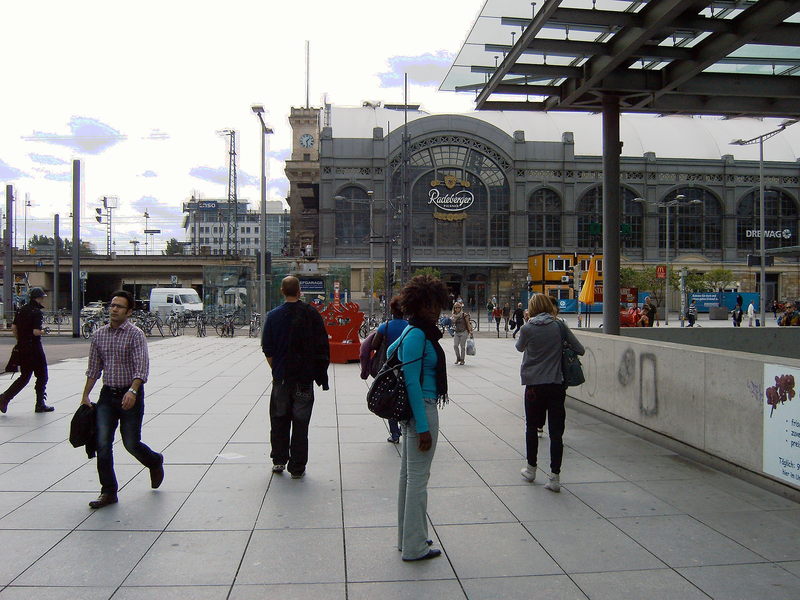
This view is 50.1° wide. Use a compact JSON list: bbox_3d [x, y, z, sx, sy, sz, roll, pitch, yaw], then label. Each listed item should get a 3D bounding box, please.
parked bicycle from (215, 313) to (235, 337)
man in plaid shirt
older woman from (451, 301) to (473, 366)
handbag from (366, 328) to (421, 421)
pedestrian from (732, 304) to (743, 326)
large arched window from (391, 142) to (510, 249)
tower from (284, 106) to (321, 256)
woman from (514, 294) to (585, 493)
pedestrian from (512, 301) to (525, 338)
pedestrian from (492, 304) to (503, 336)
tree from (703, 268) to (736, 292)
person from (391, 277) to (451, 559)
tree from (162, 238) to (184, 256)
[{"bbox_3d":[-8.099,1.273,39.800,0.600,1.080,1.700,0,0,20],"label":"parked bicycle"},{"bbox_3d":[-2.273,0.758,6.980,0.580,1.710,0.620,0,0,29],"label":"man in plaid shirt"},{"bbox_3d":[1.641,0.900,23.000,0.580,1.670,0.420,0,0,-3],"label":"older woman"},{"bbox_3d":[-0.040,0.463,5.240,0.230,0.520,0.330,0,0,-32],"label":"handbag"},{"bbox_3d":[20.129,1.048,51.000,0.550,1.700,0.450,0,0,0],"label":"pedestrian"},{"bbox_3d":[6.083,-12.587,103.000,14.400,12.900,0.800,0,0,-5],"label":"large arched window"},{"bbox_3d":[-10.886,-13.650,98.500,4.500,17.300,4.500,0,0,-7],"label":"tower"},{"bbox_3d":[1.303,0.782,7.450,0.580,1.670,0.480,0,0,-7],"label":"woman"},{"bbox_3d":[5.780,1.006,41.600,0.520,1.740,0.500,0,0,20],"label":"pedestrian"},{"bbox_3d":[5.587,1.097,49.000,0.500,1.670,0.420,0,0,0],"label":"pedestrian"},{"bbox_3d":[27.979,-1.009,75.000,3.100,3.500,3.100,0,0,-7],"label":"tree"},{"bbox_3d":[0.123,0.723,5.400,0.400,1.740,0.500,0,0,-22],"label":"person"},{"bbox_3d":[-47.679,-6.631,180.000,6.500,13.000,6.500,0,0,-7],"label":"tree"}]

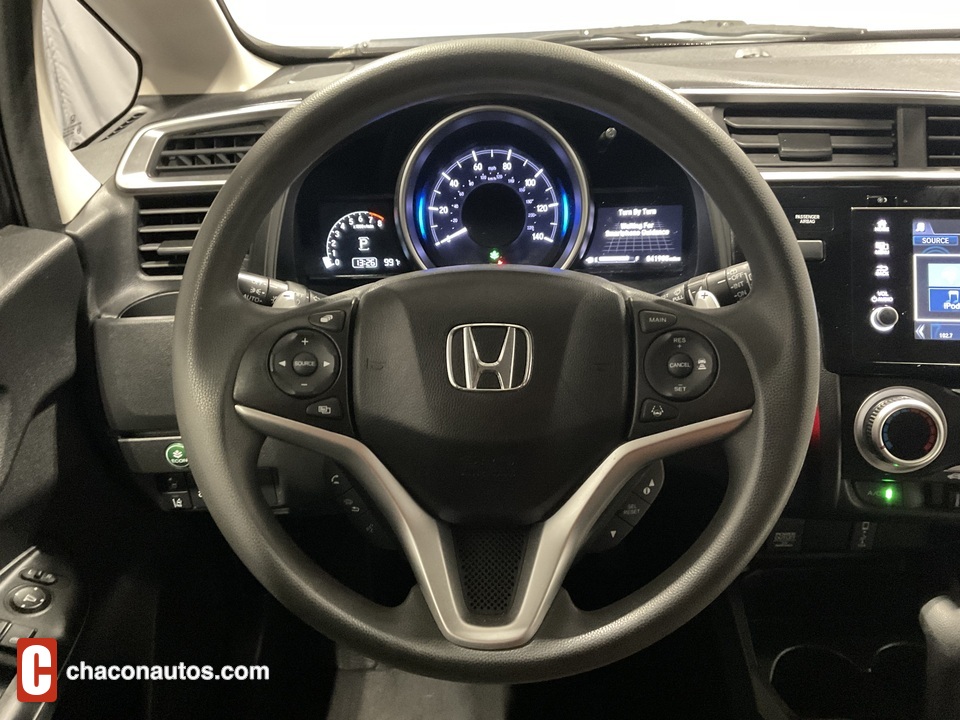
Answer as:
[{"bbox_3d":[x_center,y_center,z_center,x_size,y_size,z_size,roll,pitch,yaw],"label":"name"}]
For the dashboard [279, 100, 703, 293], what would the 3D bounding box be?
[{"bbox_3d":[0.009,-0.137,0.670,0.345,0.158,0.090,0,8,2],"label":"dashboard"}]

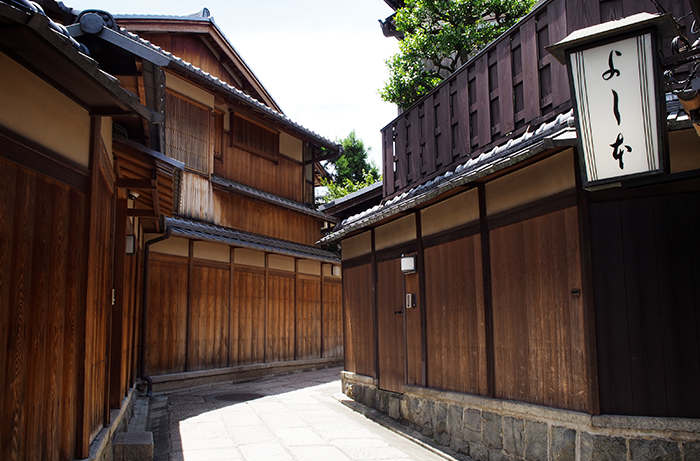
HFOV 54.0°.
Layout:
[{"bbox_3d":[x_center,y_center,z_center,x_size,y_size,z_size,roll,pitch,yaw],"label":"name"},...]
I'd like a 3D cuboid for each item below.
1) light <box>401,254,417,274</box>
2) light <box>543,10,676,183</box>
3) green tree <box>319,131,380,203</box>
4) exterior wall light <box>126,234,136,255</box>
[{"bbox_3d":[0.691,0.394,8.090,0.110,0.200,0.190,2,-8,-19],"label":"light"},{"bbox_3d":[1.388,-0.666,3.580,0.620,0.870,0.290,-7,-10,37],"label":"light"},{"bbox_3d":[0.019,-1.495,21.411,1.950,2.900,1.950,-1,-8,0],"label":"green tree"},{"bbox_3d":[-2.152,0.140,6.748,0.120,0.200,0.160,1,-8,-14],"label":"exterior wall light"}]

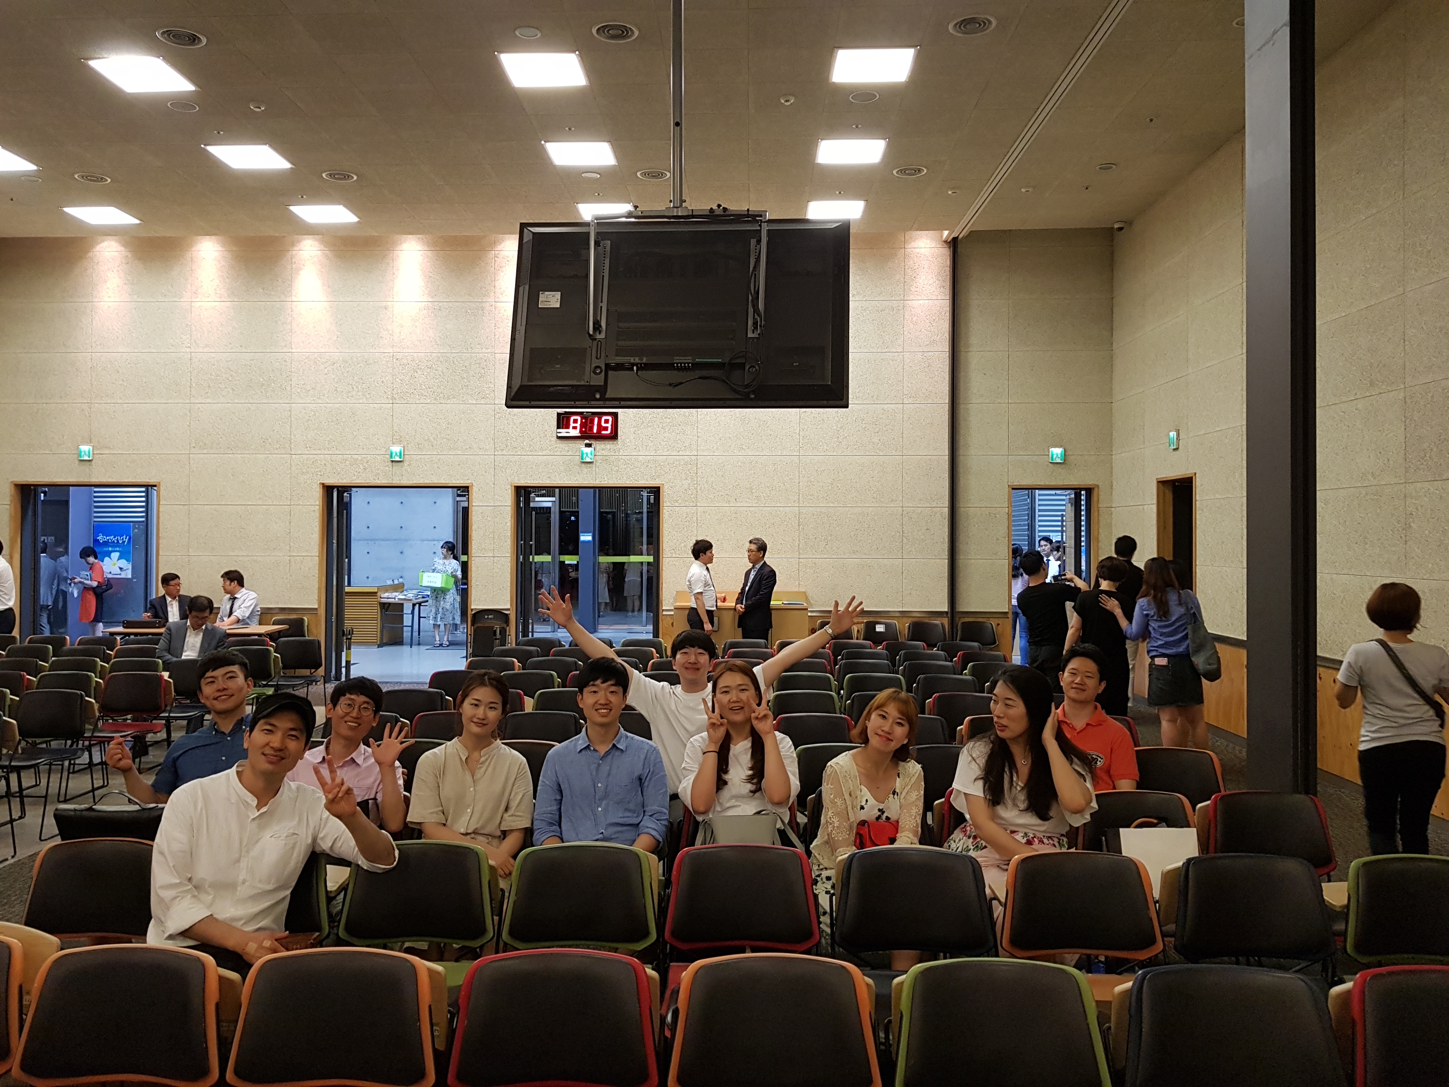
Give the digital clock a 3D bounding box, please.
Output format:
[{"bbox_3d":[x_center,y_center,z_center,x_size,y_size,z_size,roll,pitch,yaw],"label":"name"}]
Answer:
[{"bbox_3d":[-1.610,-1.383,12.780,0.715,0.320,0.080,0,0,2],"label":"digital clock"}]

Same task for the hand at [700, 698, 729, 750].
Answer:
[{"bbox_3d":[-0.032,0.604,3.640,0.090,0.170,0.070,-6,0,0],"label":"hand"}]

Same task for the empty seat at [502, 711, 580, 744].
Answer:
[{"bbox_3d":[-0.902,1.292,5.470,0.490,0.790,0.540,0,0,2],"label":"empty seat"}]

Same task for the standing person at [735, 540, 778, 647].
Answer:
[{"bbox_3d":[0.317,0.797,11.100,0.310,1.700,0.470,0,0,-37],"label":"standing person"}]

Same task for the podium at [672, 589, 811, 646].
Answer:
[{"bbox_3d":[0.199,1.103,12.330,1.490,1.090,0.550,0,0,1],"label":"podium"}]

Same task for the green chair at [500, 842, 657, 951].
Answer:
[{"bbox_3d":[-0.436,1.285,3.041,0.480,0.790,0.570,0,0,2],"label":"green chair"}]

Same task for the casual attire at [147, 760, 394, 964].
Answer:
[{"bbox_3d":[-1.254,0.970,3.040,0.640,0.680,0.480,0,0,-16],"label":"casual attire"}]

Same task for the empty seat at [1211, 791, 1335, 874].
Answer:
[{"bbox_3d":[1.934,1.284,3.733,0.480,0.790,0.570,0,0,2],"label":"empty seat"}]

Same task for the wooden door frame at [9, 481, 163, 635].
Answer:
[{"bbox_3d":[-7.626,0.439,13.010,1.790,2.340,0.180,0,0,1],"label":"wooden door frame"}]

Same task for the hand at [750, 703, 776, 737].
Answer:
[{"bbox_3d":[0.129,0.575,3.650,0.090,0.150,0.070,-6,0,0],"label":"hand"}]

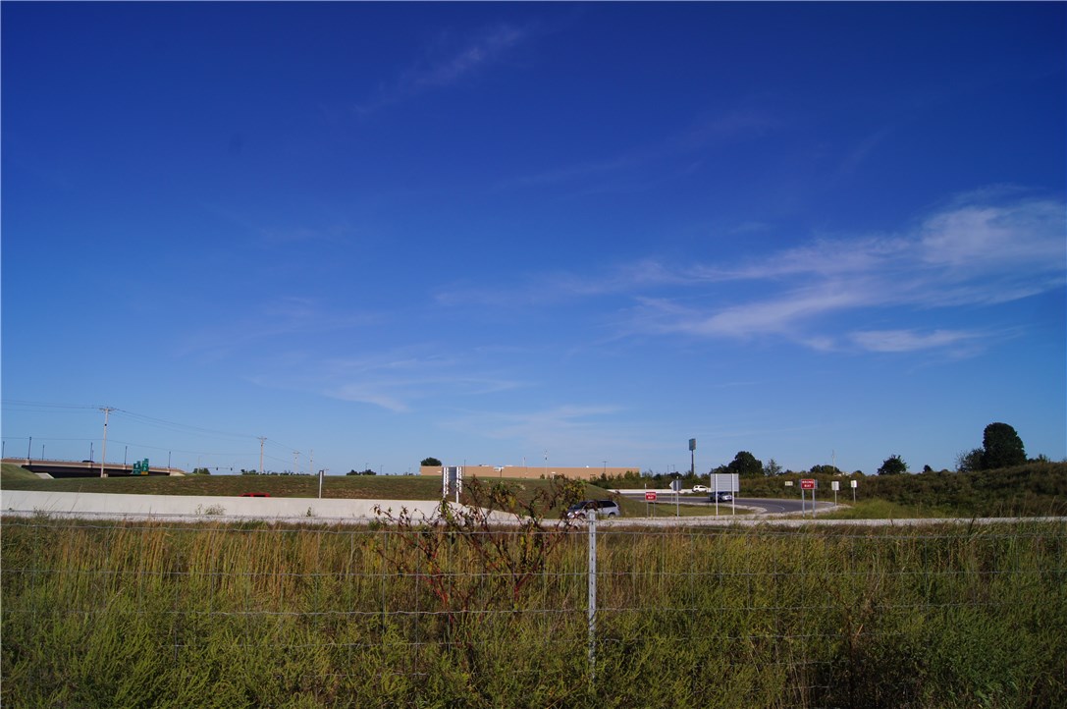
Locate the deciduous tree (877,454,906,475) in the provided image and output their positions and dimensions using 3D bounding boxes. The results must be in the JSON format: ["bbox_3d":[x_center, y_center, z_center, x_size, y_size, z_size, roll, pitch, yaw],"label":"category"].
[{"bbox_3d":[62.026,19.574,138.000,5.000,4.800,4.800,0,-9,0],"label":"deciduous tree"}]

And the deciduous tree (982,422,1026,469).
[{"bbox_3d":[69.412,13.911,118.000,6.300,7.600,6.100,0,-9,0],"label":"deciduous tree"}]

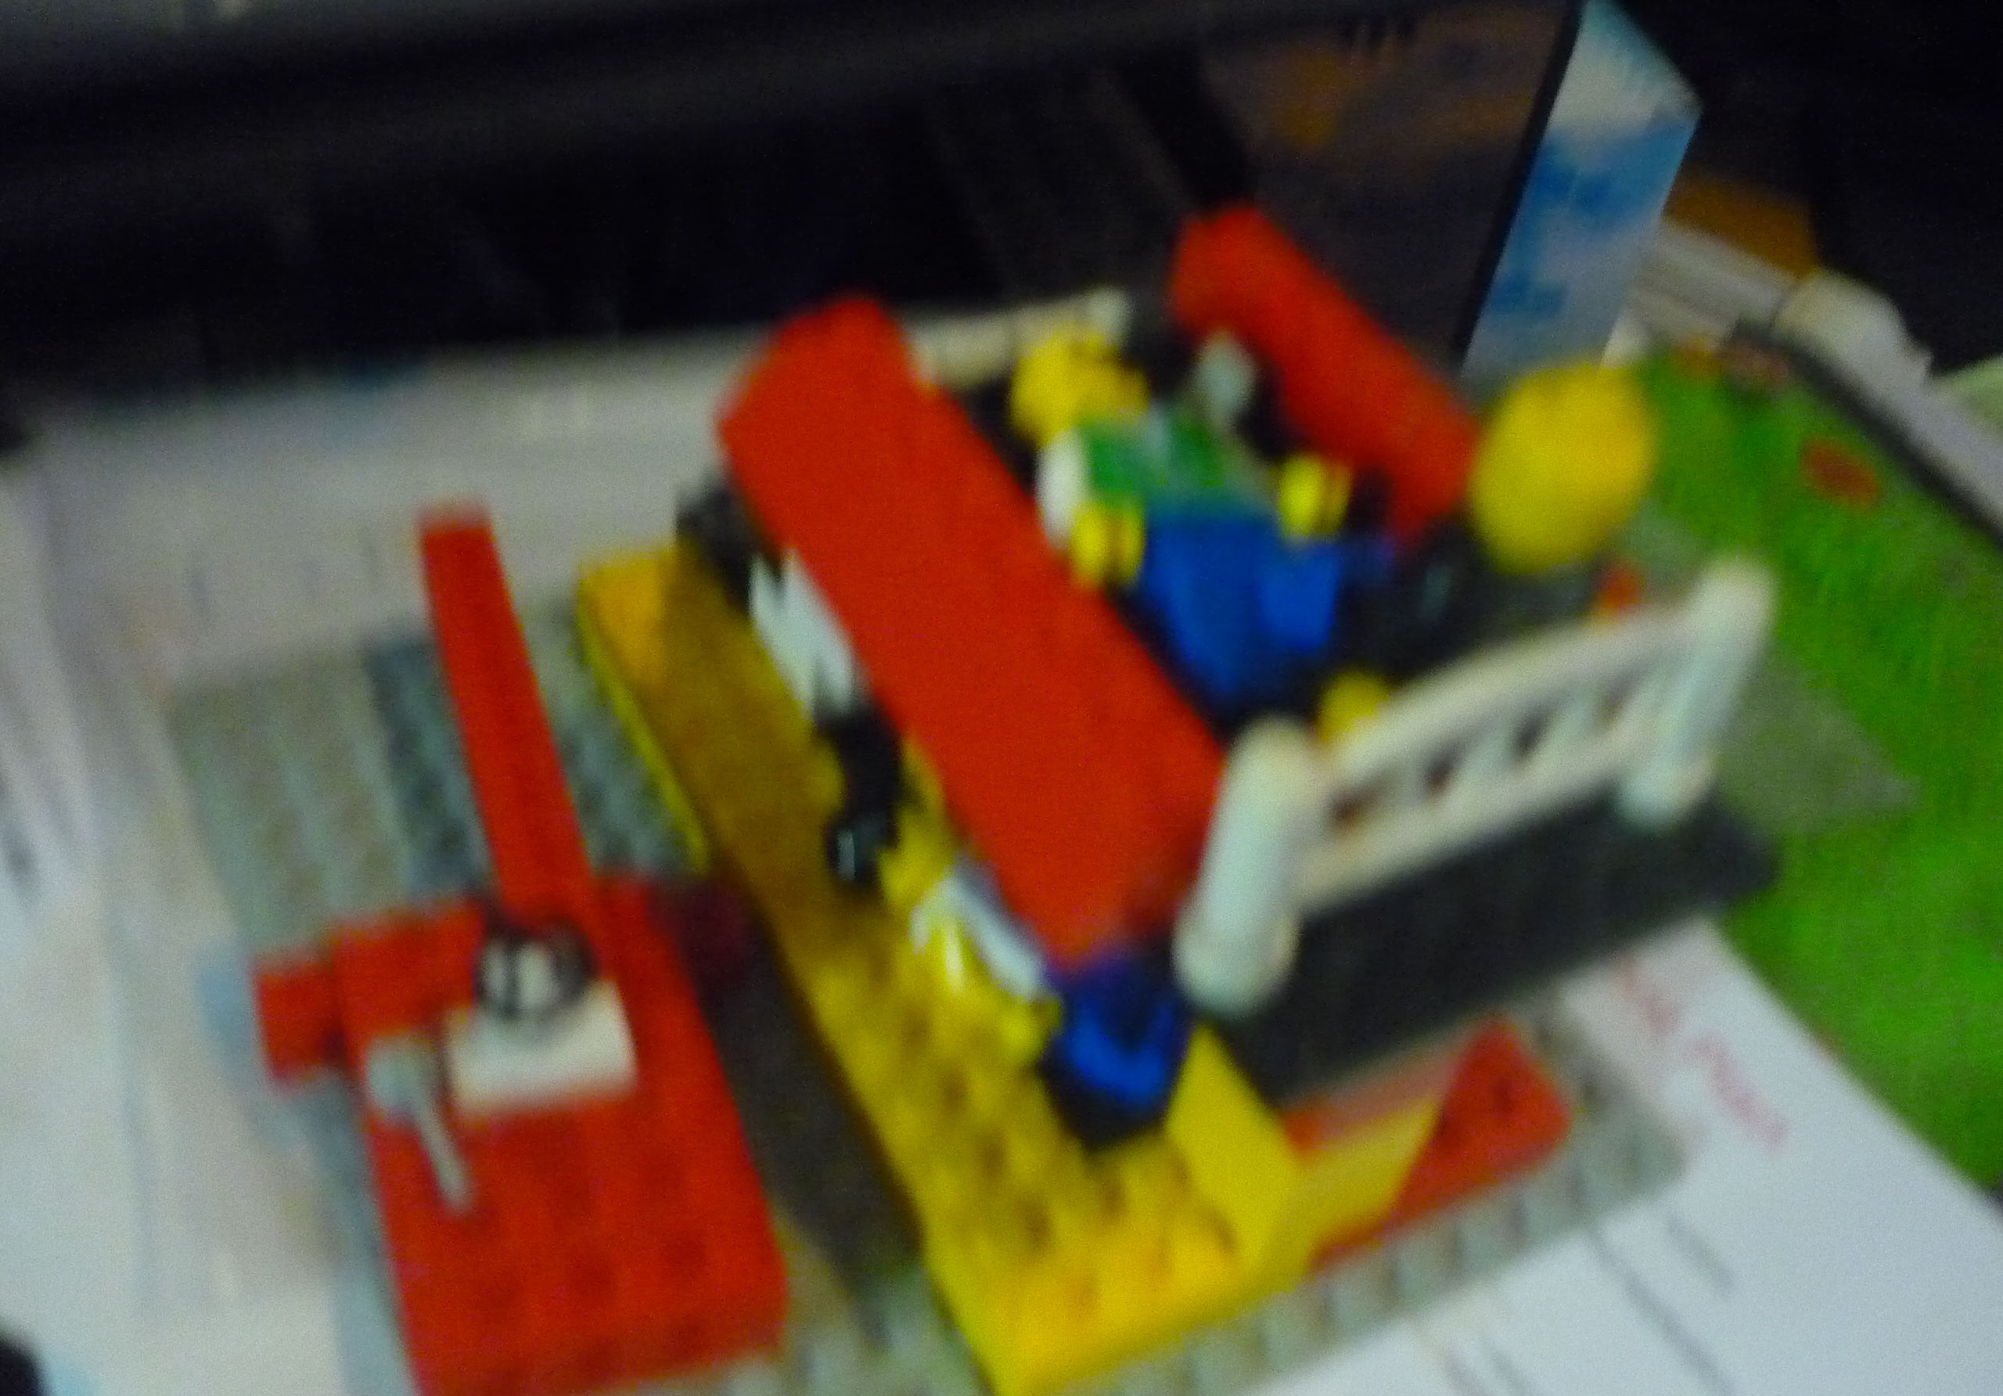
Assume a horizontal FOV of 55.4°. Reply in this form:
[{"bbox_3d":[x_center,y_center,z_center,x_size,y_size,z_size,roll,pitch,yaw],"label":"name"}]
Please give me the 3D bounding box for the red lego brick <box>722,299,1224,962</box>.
[{"bbox_3d":[-0.004,-0.009,0.153,0.015,0.015,0.065,-17,48,-22],"label":"red lego brick"}]

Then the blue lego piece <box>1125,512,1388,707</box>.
[{"bbox_3d":[0.020,-0.009,0.163,0.016,0.010,0.015,-17,70,-22],"label":"blue lego piece"}]

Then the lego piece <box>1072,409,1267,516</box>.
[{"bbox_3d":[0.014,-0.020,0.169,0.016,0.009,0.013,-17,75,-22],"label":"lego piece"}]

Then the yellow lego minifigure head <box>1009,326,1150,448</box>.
[{"bbox_3d":[0.007,-0.026,0.167,0.010,0.010,0.010,-22,62,-28],"label":"yellow lego minifigure head"}]

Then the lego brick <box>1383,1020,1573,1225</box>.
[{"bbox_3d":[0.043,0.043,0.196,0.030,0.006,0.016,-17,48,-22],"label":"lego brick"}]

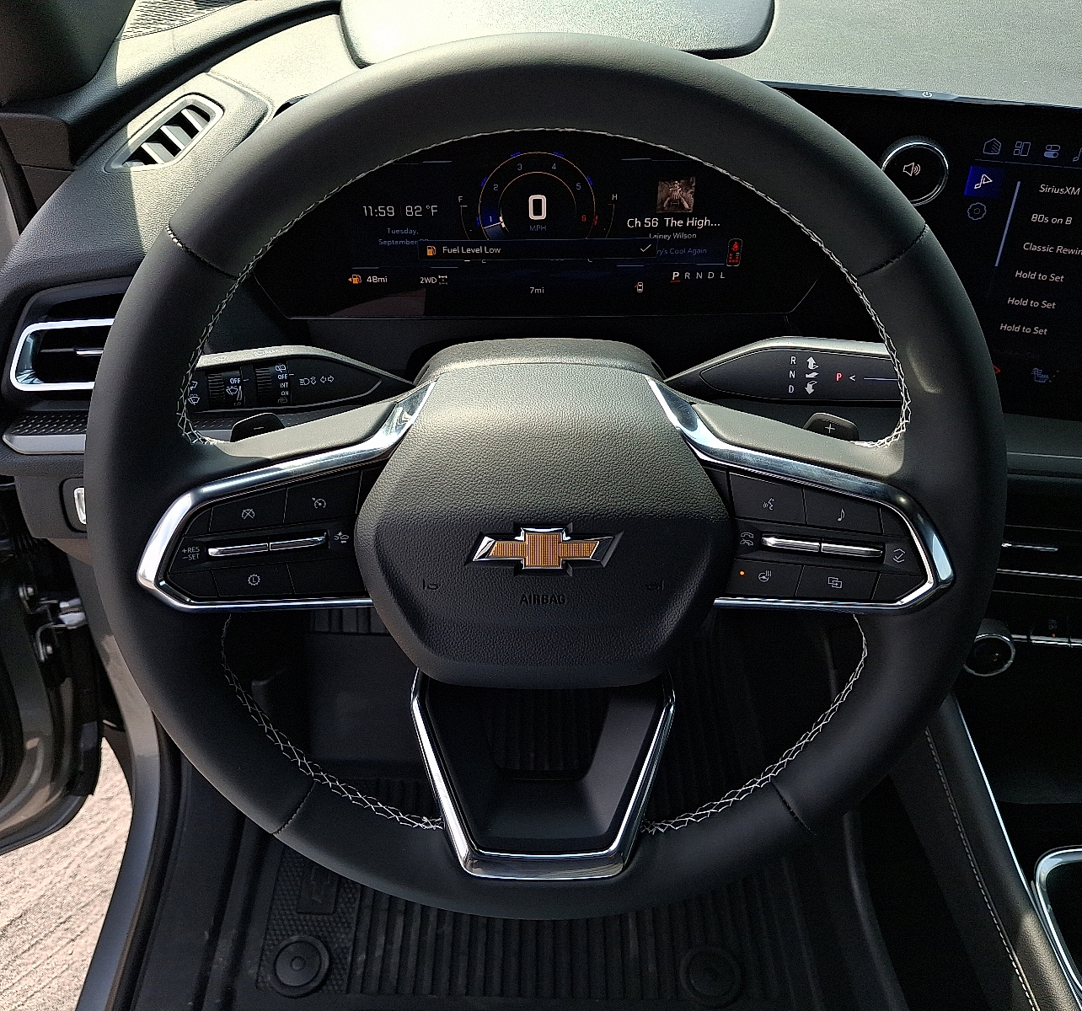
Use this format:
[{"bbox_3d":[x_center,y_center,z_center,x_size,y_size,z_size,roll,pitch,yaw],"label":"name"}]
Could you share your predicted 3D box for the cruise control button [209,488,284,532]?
[{"bbox_3d":[-0.122,0.001,0.410,0.032,0.017,0.007,-3,17,-8],"label":"cruise control button"}]

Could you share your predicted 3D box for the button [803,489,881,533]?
[{"bbox_3d":[0.127,0.001,0.409,0.033,0.019,0.007,3,17,8],"label":"button"}]

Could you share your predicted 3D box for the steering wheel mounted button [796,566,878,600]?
[{"bbox_3d":[0.126,0.033,0.415,0.032,0.014,0.007,5,18,5],"label":"steering wheel mounted button"}]

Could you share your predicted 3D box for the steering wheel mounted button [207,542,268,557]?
[{"bbox_3d":[-0.126,0.018,0.409,0.025,0.004,0.007,-6,18,-4],"label":"steering wheel mounted button"}]

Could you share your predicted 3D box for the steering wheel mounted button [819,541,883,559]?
[{"bbox_3d":[0.131,0.018,0.412,0.026,0.006,0.009,6,17,8],"label":"steering wheel mounted button"}]

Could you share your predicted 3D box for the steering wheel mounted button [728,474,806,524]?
[{"bbox_3d":[0.096,-0.004,0.413,0.033,0.021,0.007,3,17,8],"label":"steering wheel mounted button"}]

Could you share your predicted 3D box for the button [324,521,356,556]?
[{"bbox_3d":[-0.084,0.014,0.414,0.015,0.013,0.007,-6,18,-4],"label":"button"}]

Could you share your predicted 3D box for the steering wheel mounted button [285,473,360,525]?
[{"bbox_3d":[-0.092,-0.003,0.409,0.034,0.017,0.007,-7,18,-4],"label":"steering wheel mounted button"}]

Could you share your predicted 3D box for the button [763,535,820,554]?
[{"bbox_3d":[0.105,0.016,0.411,0.024,0.004,0.007,7,18,4],"label":"button"}]

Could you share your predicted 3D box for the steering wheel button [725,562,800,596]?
[{"bbox_3d":[0.097,0.031,0.423,0.032,0.018,0.007,3,17,9],"label":"steering wheel button"}]

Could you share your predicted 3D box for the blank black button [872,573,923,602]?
[{"bbox_3d":[0.152,0.034,0.415,0.020,0.012,0.007,3,17,9],"label":"blank black button"}]

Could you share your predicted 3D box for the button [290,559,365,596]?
[{"bbox_3d":[-0.092,0.031,0.423,0.033,0.017,0.007,-3,17,-9],"label":"button"}]

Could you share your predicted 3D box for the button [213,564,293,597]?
[{"bbox_3d":[-0.122,0.032,0.415,0.031,0.014,0.007,-5,18,-5],"label":"button"}]

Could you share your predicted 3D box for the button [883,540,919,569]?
[{"bbox_3d":[0.151,0.019,0.408,0.016,0.011,0.007,7,18,4],"label":"button"}]

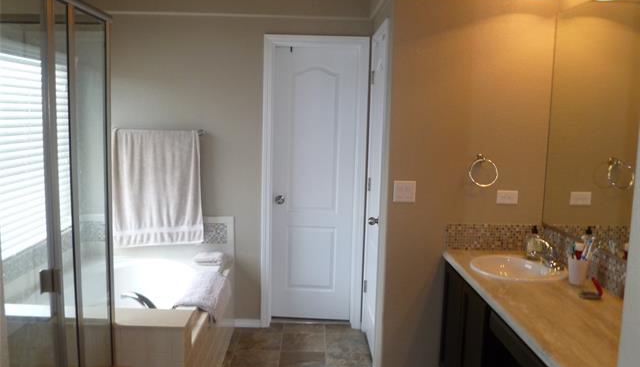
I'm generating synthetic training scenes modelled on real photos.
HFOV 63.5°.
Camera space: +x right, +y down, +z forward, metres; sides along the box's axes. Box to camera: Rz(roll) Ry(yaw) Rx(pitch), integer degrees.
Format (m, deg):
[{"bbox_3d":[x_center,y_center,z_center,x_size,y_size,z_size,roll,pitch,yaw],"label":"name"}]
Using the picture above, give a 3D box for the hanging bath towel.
[{"bbox_3d":[-1.125,0.044,3.587,0.635,0.820,0.090,1,7,-1],"label":"hanging bath towel"}]

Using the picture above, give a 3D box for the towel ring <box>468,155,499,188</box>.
[{"bbox_3d":[0.886,-0.070,2.807,0.158,0.178,0.070,1,7,-1],"label":"towel ring"}]

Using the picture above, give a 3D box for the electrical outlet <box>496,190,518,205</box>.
[{"bbox_3d":[1.043,0.080,2.868,0.115,0.073,0.010,1,7,-1],"label":"electrical outlet"}]

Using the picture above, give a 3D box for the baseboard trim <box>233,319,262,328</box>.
[{"bbox_3d":[-0.528,1.025,3.802,0.198,0.062,0.014,1,7,-1],"label":"baseboard trim"}]

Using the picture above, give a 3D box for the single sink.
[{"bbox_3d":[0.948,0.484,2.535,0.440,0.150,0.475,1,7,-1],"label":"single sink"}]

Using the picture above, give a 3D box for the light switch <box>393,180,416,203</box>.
[{"bbox_3d":[0.463,0.045,2.819,0.117,0.115,0.012,1,7,-1],"label":"light switch"}]

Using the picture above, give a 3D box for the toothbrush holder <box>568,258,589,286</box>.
[{"bbox_3d":[1.169,0.392,2.342,0.087,0.117,0.087,1,7,-1],"label":"toothbrush holder"}]

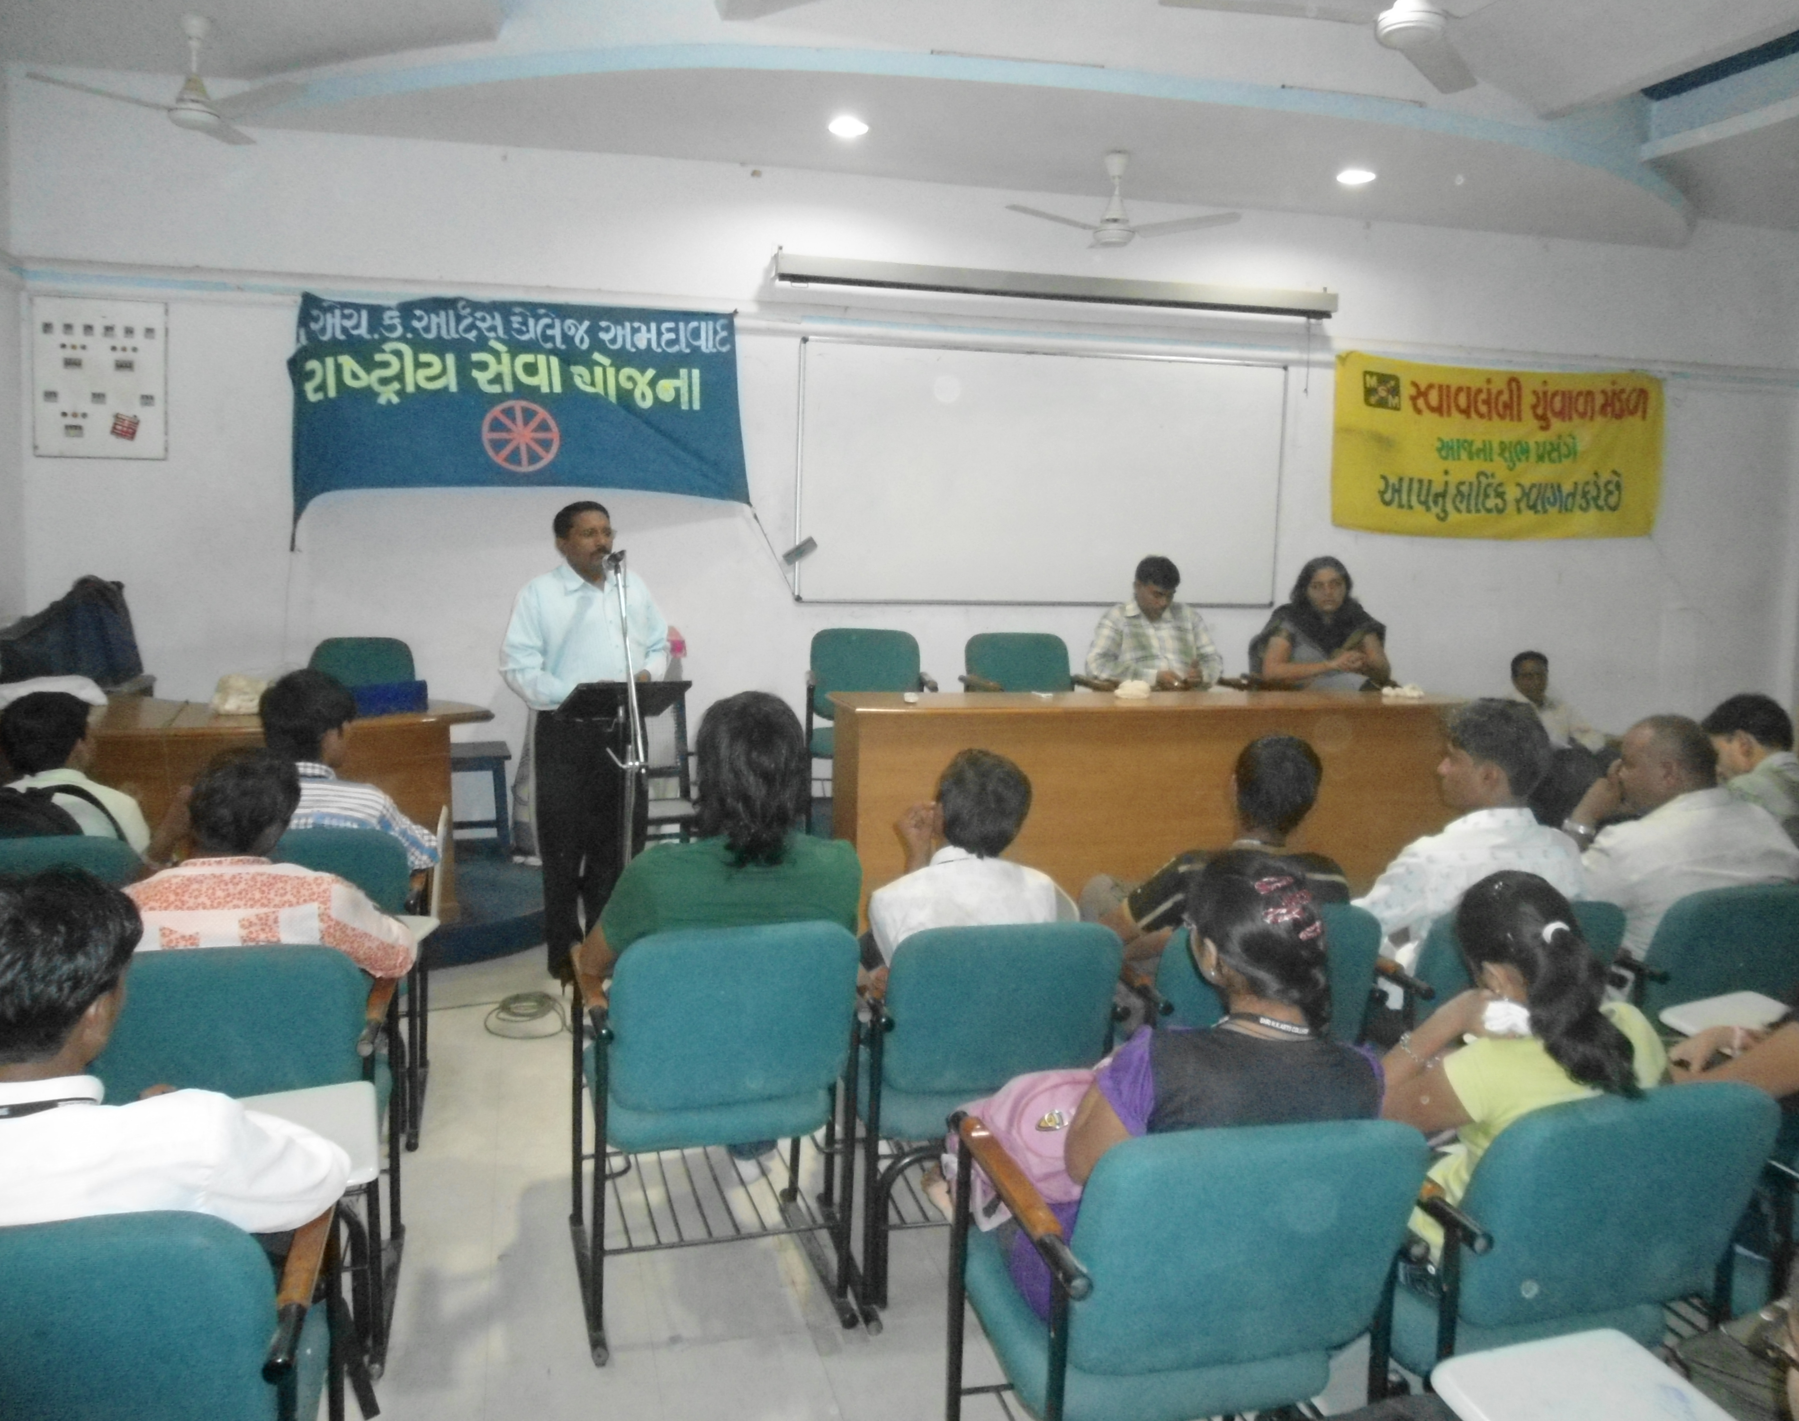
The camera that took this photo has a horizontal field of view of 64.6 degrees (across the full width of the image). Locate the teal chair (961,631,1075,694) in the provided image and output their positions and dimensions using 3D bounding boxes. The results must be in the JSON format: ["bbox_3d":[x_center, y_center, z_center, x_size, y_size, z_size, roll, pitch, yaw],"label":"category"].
[{"bbox_3d":[0.496,0.120,5.802,0.550,0.830,0.640,0,5,-14],"label":"teal chair"}]

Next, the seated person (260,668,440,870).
[{"bbox_3d":[-1.536,0.476,3.847,0.540,1.190,0.780,0,5,-8],"label":"seated person"}]

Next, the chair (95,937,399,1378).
[{"bbox_3d":[-1.257,0.767,2.711,0.550,0.800,0.630,0,6,-16],"label":"chair"}]

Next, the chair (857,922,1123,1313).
[{"bbox_3d":[0.126,0.764,3.007,0.530,0.810,0.660,0,5,-14],"label":"chair"}]

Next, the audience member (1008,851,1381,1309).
[{"bbox_3d":[0.367,0.712,2.157,0.520,1.100,0.700,0,6,-13],"label":"audience member"}]

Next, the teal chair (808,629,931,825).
[{"bbox_3d":[-0.138,0.095,5.672,0.560,0.820,0.620,1,6,-3],"label":"teal chair"}]

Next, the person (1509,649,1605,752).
[{"bbox_3d":[3.144,0.296,6.908,0.580,1.140,0.750,0,5,-5],"label":"person"}]

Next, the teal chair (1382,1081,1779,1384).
[{"bbox_3d":[0.880,0.850,2.162,0.540,0.810,0.660,0,5,-14],"label":"teal chair"}]

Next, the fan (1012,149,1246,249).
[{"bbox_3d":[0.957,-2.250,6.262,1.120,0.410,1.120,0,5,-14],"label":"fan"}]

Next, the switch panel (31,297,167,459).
[{"bbox_3d":[-3.304,-1.370,5.894,0.499,0.649,0.030,0,5,-14],"label":"switch panel"}]

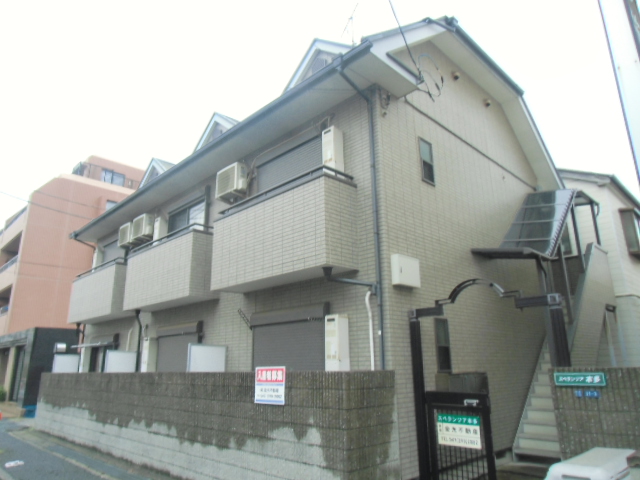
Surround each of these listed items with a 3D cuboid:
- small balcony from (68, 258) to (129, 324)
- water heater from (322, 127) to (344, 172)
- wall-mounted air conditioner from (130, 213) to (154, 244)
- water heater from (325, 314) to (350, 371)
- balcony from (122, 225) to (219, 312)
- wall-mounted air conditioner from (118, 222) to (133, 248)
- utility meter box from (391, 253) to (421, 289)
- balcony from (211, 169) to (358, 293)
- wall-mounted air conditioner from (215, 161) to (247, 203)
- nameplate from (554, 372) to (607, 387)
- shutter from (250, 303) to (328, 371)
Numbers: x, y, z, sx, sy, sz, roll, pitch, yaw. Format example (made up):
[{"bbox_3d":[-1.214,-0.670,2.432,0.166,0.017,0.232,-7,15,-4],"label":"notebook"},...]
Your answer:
[{"bbox_3d":[-5.969,1.502,12.206,0.668,1.372,3.301,14,-21,-43],"label":"small balcony"},{"bbox_3d":[0.194,-1.304,6.790,0.200,0.806,0.252,14,-21,-43],"label":"water heater"},{"bbox_3d":[-4.491,-0.293,11.285,0.255,0.562,0.731,14,-21,-43],"label":"wall-mounted air conditioner"},{"bbox_3d":[0.225,1.441,6.020,0.200,0.817,0.244,14,-21,-43],"label":"water heater"},{"bbox_3d":[-3.223,0.709,9.515,0.668,1.379,3.058,14,-21,-43],"label":"balcony"},{"bbox_3d":[-5.116,-0.111,11.897,0.255,0.554,0.688,14,-21,-43],"label":"wall-mounted air conditioner"},{"bbox_3d":[1.174,0.440,6.038,0.464,0.401,0.130,14,-21,-43],"label":"utility meter box"},{"bbox_3d":[-0.677,-0.015,7.018,0.668,1.379,2.790,14,-21,-43],"label":"balcony"},{"bbox_3d":[-1.701,-1.098,8.552,0.255,0.562,0.696,14,-21,-43],"label":"wall-mounted air conditioner"},{"bbox_3d":[2.555,1.369,4.353,0.430,0.122,0.025,-12,-19,36],"label":"nameplate"},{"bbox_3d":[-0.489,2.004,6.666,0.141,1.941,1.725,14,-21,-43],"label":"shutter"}]

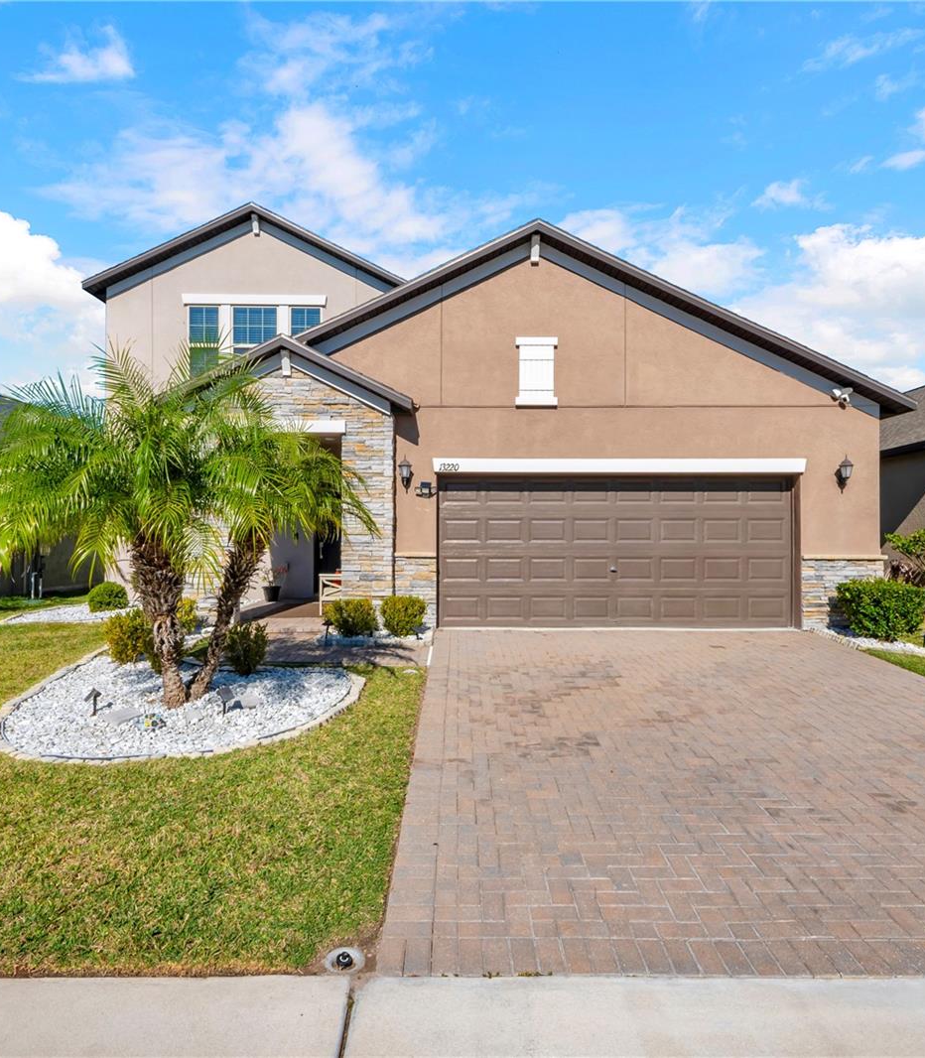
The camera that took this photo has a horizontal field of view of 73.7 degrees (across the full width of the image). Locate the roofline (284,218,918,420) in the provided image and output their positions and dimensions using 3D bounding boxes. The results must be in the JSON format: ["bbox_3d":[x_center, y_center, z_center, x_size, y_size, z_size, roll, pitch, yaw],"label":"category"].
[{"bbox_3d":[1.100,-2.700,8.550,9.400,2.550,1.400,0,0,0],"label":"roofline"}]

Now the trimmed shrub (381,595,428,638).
[{"bbox_3d":[-0.745,1.104,7.800,0.580,0.520,0.560,0,0,0],"label":"trimmed shrub"}]

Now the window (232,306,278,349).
[{"bbox_3d":[-3.927,-3.478,11.700,0.860,1.500,0.130,0,0,0],"label":"window"}]

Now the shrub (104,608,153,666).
[{"bbox_3d":[-3.521,1.145,6.550,0.550,0.600,0.550,0,0,0],"label":"shrub"}]

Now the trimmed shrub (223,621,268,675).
[{"bbox_3d":[-2.192,1.205,6.250,0.450,0.550,0.450,0,0,0],"label":"trimmed shrub"}]

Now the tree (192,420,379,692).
[{"bbox_3d":[-1.630,0.287,5.500,1.750,2.400,1.750,0,0,0],"label":"tree"}]

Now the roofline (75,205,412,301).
[{"bbox_3d":[-3.950,-5.200,12.000,6.200,1.850,1.400,0,0,0],"label":"roofline"}]

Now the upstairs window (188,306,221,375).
[{"bbox_3d":[-4.891,-3.478,11.700,0.600,1.500,0.130,0,0,0],"label":"upstairs window"}]

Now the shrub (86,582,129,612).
[{"bbox_3d":[-6.035,1.149,10.500,0.680,0.530,0.650,0,0,0],"label":"shrub"}]

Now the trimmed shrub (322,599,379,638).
[{"bbox_3d":[-1.385,1.098,7.700,0.660,0.500,0.600,0,0,0],"label":"trimmed shrub"}]

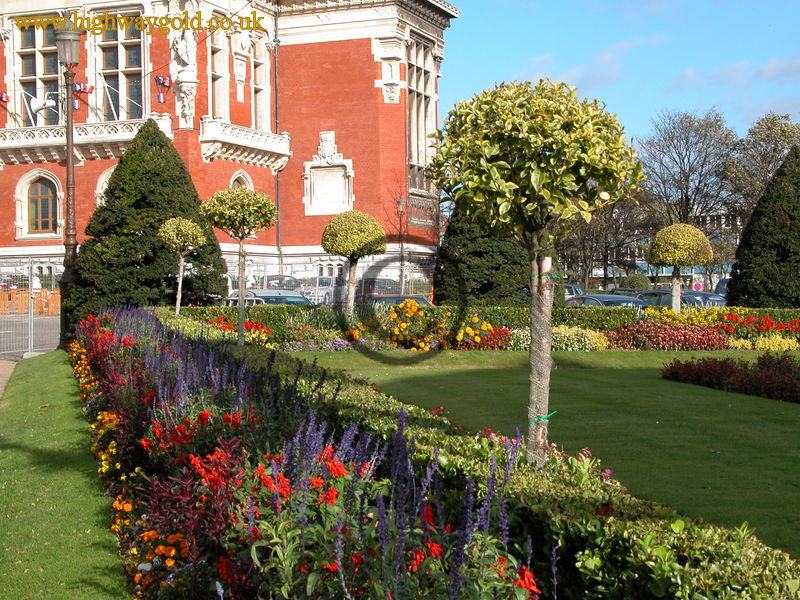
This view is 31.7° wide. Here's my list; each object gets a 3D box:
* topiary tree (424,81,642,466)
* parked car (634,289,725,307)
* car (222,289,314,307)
[{"bbox_3d":[0.780,0.000,8.100,1.220,2.500,1.220,0,1,0],"label":"topiary tree"},{"bbox_3d":[7.850,0.430,39.200,1.720,1.450,4.200,-1,1,-30],"label":"parked car"},{"bbox_3d":[-3.120,0.450,34.500,1.700,1.450,4.100,-1,1,-20],"label":"car"}]

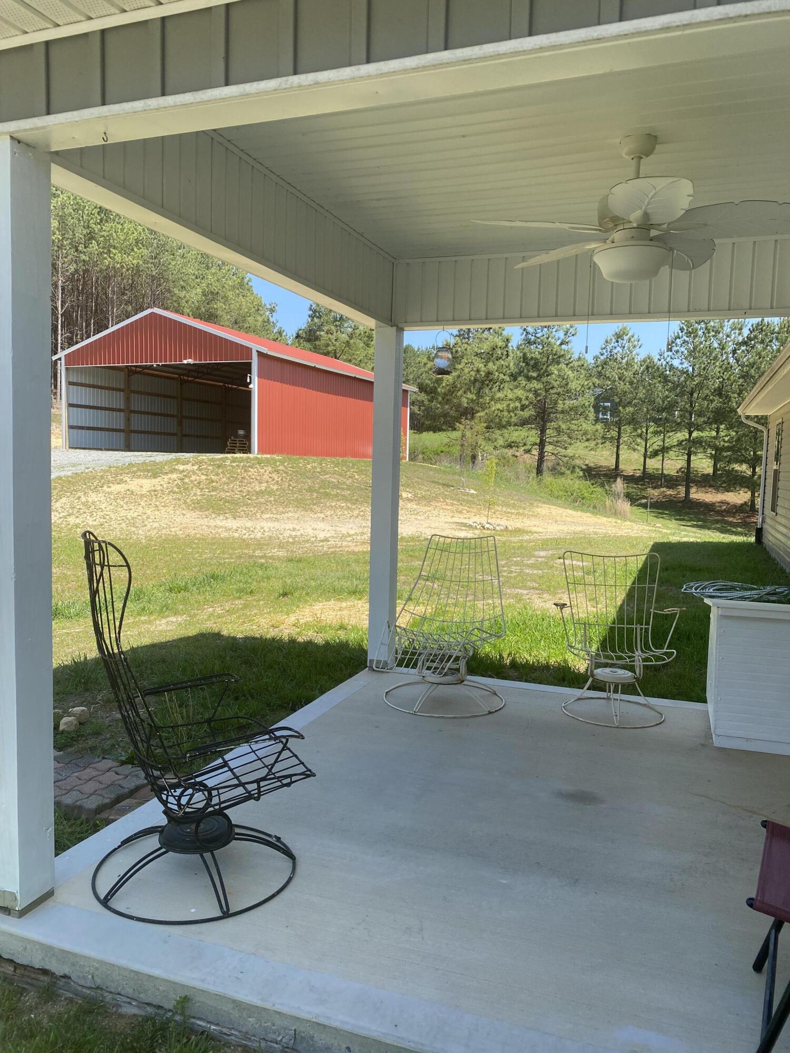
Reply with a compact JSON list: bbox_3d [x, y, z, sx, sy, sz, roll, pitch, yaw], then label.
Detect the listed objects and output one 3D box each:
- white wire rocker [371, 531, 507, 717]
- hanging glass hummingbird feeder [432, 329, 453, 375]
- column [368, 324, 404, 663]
[{"bbox_3d":[0.257,0.543,4.490,0.690,0.945,0.930,3,5,22],"label":"white wire rocker"},{"bbox_3d":[0.298,-1.080,4.901,0.127,0.287,0.127,2,4,0],"label":"hanging glass hummingbird feeder"},{"bbox_3d":[-0.067,-0.160,5.191,0.142,2.220,0.142,3,5,20],"label":"column"}]

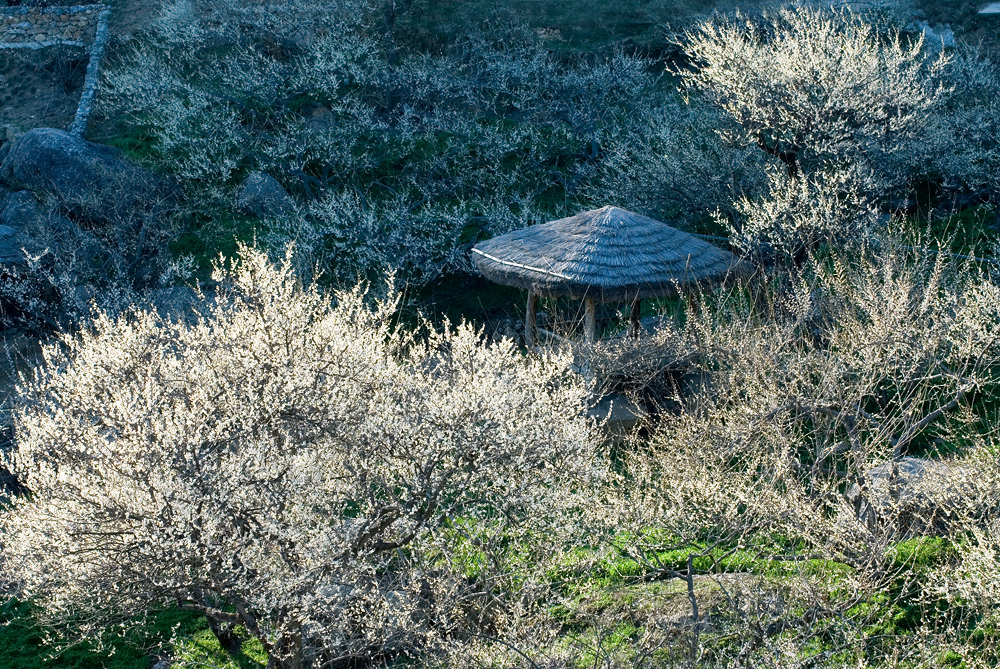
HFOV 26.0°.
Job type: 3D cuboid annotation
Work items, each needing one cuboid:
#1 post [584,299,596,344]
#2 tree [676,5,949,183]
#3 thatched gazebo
[{"bbox_3d":[1.600,0.104,38.336,0.200,1.600,0.200,0,15,0],"label":"post"},{"bbox_3d":[6.550,-4.690,45.456,5.700,4.340,5.400,0,15,0],"label":"tree"},{"bbox_3d":[2.019,-0.910,39.636,4.980,2.910,4.980,0,15,0],"label":"thatched gazebo"}]

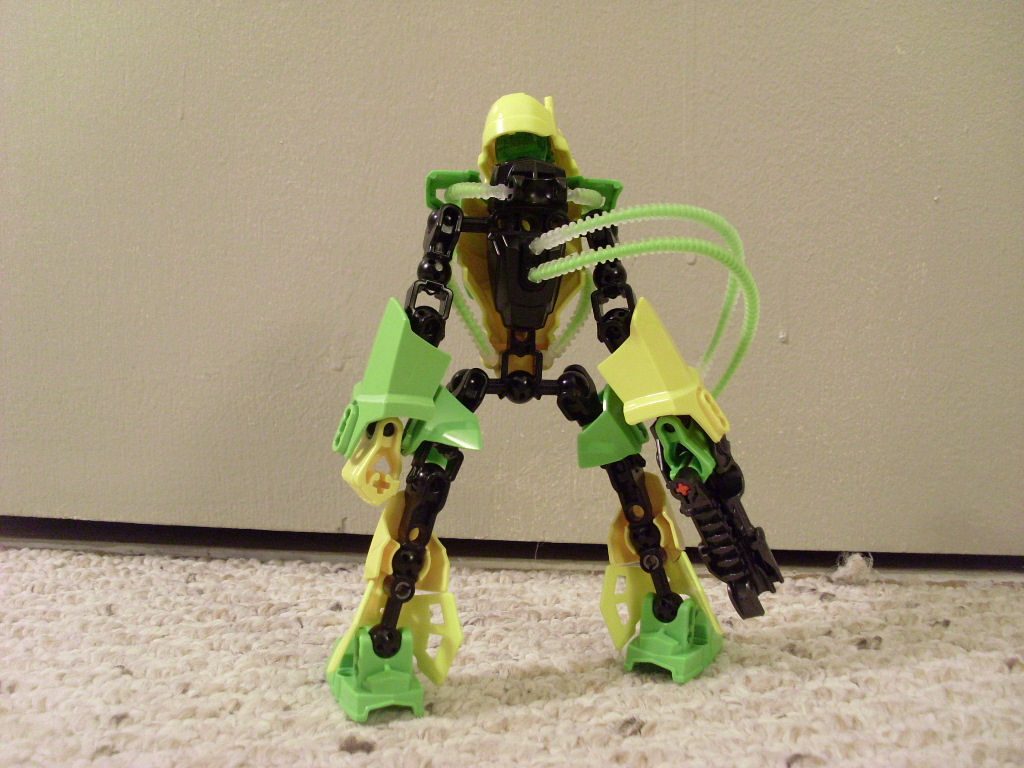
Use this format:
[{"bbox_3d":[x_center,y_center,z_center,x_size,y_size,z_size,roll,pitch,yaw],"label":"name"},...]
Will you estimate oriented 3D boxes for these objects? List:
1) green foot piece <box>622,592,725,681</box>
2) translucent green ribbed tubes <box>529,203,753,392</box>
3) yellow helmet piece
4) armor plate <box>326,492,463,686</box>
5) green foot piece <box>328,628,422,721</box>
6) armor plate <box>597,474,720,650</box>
[{"bbox_3d":[0.056,0.082,0.387,0.024,0.024,0.039,6,9,26],"label":"green foot piece"},{"bbox_3d":[0.042,-0.025,0.372,0.074,0.067,0.085,0,6,0],"label":"translucent green ribbed tubes"},{"bbox_3d":[0.005,-0.075,0.345,0.028,0.030,0.031,4,8,15],"label":"yellow helmet piece"},{"bbox_3d":[-0.035,0.066,0.358,0.037,0.061,0.028,11,4,-23],"label":"armor plate"},{"bbox_3d":[-0.042,0.085,0.354,0.024,0.024,0.039,-1,9,-21],"label":"green foot piece"},{"bbox_3d":[0.051,0.062,0.392,0.037,0.061,0.028,-6,3,27],"label":"armor plate"}]

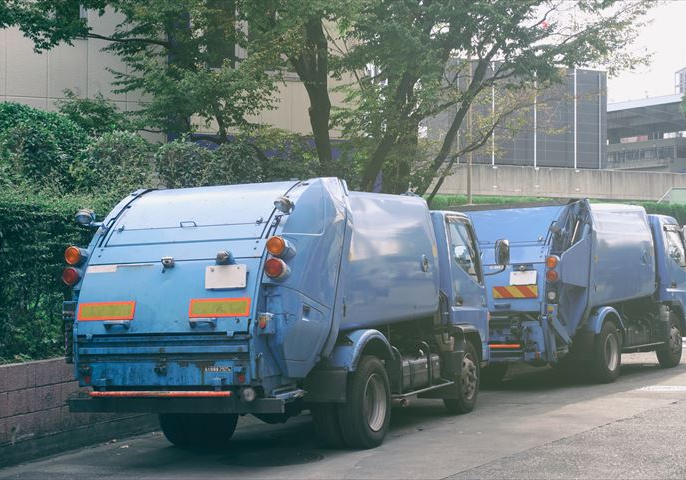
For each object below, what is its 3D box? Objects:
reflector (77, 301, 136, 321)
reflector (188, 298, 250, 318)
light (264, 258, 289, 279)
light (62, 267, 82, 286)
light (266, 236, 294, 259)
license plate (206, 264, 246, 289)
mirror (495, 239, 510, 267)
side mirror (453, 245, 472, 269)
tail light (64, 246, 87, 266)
[{"bbox_3d":[-1.775,0.537,10.513,0.490,0.138,0.015,-3,-18,23],"label":"reflector"},{"bbox_3d":[-0.888,0.494,10.136,0.490,0.138,0.015,-3,-18,23],"label":"reflector"},{"bbox_3d":[-0.467,0.212,10.164,0.145,0.145,0.140,-3,-7,23],"label":"light"},{"bbox_3d":[-2.071,0.291,10.841,0.145,0.145,0.130,-3,-7,23],"label":"light"},{"bbox_3d":[-0.456,0.053,10.207,0.145,0.145,0.150,-3,-7,23],"label":"light"},{"bbox_3d":[-0.849,0.268,10.168,0.330,0.165,0.015,-3,-9,23],"label":"license plate"},{"bbox_3d":[1.647,0.129,14.400,0.155,0.265,0.075,-3,-1,35],"label":"mirror"},{"bbox_3d":[1.229,0.170,14.400,0.170,0.245,0.080,-3,-1,35],"label":"side mirror"},{"bbox_3d":[-2.061,0.132,10.885,0.145,0.145,0.140,-3,-7,23],"label":"tail light"}]

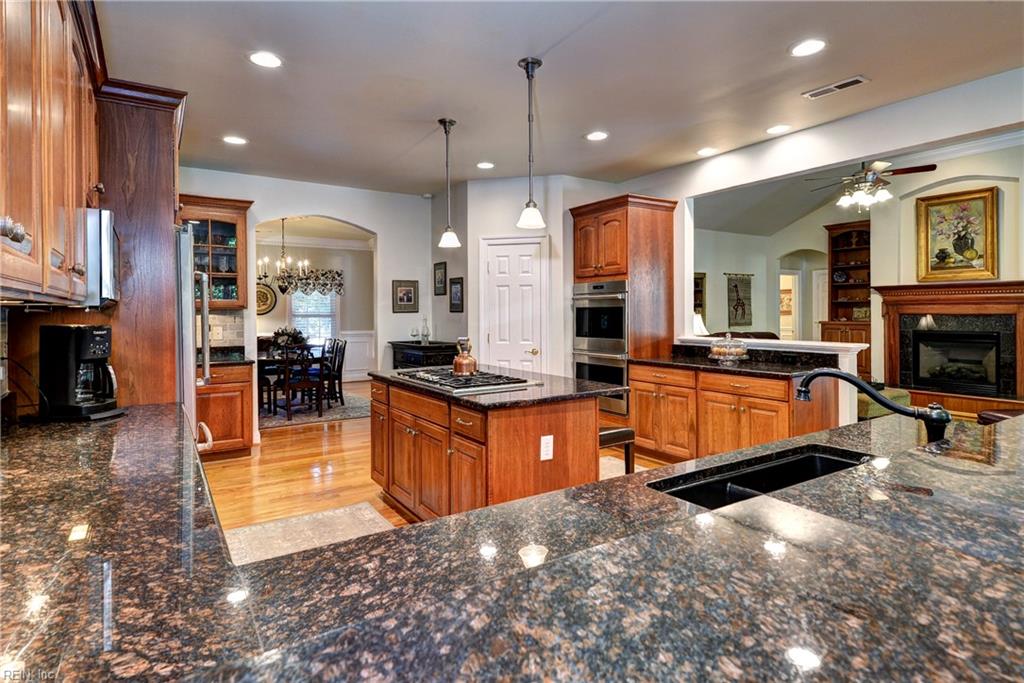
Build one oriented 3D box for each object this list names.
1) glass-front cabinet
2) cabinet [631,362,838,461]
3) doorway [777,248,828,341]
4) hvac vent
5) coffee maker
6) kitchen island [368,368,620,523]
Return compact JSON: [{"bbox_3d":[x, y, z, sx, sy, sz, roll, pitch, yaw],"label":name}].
[{"bbox_3d":[-2.816,-0.806,5.102,0.640,1.000,0.370,-2,3,-33],"label":"glass-front cabinet"},{"bbox_3d":[1.756,0.640,4.513,0.629,0.857,1.549,-2,2,-33],"label":"cabinet"},{"bbox_3d":[4.564,-0.272,8.530,0.200,2.350,0.840,-2,3,-33],"label":"doorway"},{"bbox_3d":[2.070,-1.615,3.462,0.141,0.025,0.356,-2,2,-33],"label":"hvac vent"},{"bbox_3d":[-1.885,0.131,2.360,0.250,0.376,0.210,1,2,14],"label":"coffee maker"},{"bbox_3d":[-0.176,0.707,3.577,1.000,0.920,1.690,-2,3,-33],"label":"kitchen island"}]

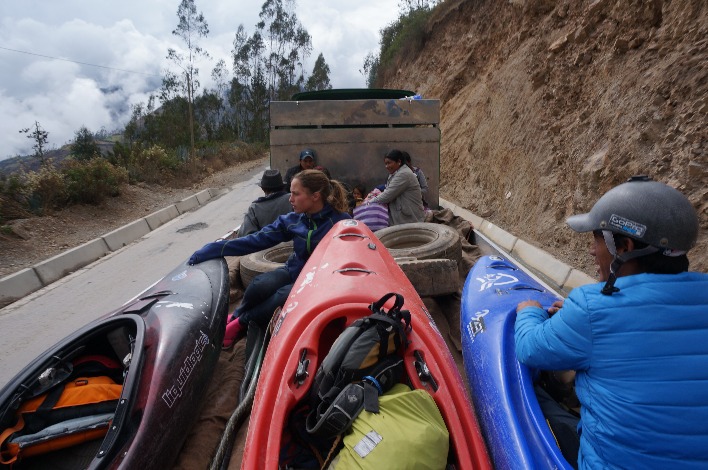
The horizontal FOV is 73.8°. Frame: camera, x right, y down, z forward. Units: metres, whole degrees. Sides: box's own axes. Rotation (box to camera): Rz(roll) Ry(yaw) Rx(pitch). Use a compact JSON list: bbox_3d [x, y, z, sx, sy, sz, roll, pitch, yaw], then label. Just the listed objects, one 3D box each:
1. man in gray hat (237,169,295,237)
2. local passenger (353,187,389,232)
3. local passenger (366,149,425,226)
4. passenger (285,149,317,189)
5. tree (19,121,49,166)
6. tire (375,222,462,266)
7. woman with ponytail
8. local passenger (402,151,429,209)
[{"bbox_3d":[-0.681,-0.175,4.470,0.530,0.900,0.620,4,11,21],"label":"man in gray hat"},{"bbox_3d":[0.145,-0.234,4.700,0.420,0.600,0.450,3,10,17],"label":"local passenger"},{"bbox_3d":[0.415,-0.388,4.658,0.660,0.900,0.460,-3,10,-14],"label":"local passenger"},{"bbox_3d":[-0.526,-0.506,5.414,0.520,0.950,0.600,0,10,0],"label":"passenger"},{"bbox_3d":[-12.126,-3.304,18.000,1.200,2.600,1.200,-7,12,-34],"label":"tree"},{"bbox_3d":[0.516,0.147,4.112,0.830,0.230,0.830,-8,21,0],"label":"tire"},{"bbox_3d":[-0.444,0.095,2.420,0.740,0.850,0.680,-9,13,-40],"label":"woman with ponytail"},{"bbox_3d":[0.632,-0.469,5.224,0.450,0.900,0.520,4,11,24],"label":"local passenger"}]

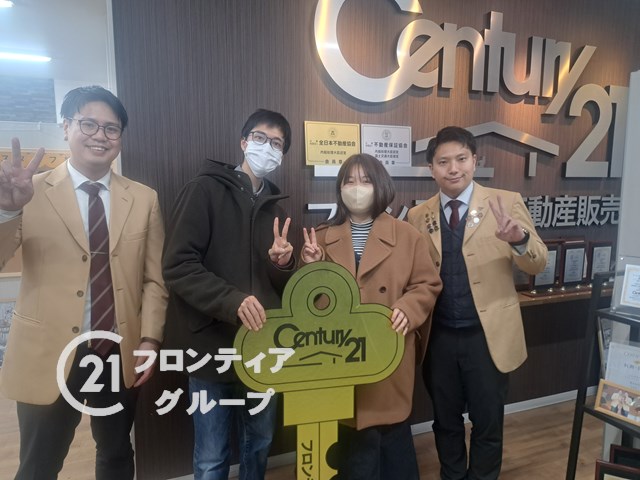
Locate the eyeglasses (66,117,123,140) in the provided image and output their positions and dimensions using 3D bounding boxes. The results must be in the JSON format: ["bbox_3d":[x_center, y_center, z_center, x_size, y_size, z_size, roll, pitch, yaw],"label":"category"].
[{"bbox_3d":[-0.706,-0.352,1.382,0.138,0.046,0.140,2,11,-45],"label":"eyeglasses"}]

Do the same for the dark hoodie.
[{"bbox_3d":[-0.323,0.106,1.600,0.480,0.780,0.370,-4,8,-26],"label":"dark hoodie"}]

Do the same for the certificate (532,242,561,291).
[{"bbox_3d":[1.351,0.155,2.652,0.195,0.290,0.030,-3,8,-18],"label":"certificate"}]

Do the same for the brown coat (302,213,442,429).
[{"bbox_3d":[0.195,0.304,1.716,0.530,0.830,0.360,2,8,13],"label":"brown coat"}]

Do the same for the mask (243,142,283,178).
[{"bbox_3d":[-0.184,-0.260,1.443,0.130,0.113,0.078,16,6,-21],"label":"mask"}]

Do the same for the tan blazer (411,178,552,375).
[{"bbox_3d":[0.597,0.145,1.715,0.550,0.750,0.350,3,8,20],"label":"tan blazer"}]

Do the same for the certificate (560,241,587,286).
[{"bbox_3d":[1.557,0.147,2.720,0.190,0.285,0.030,-3,8,-18],"label":"certificate"}]

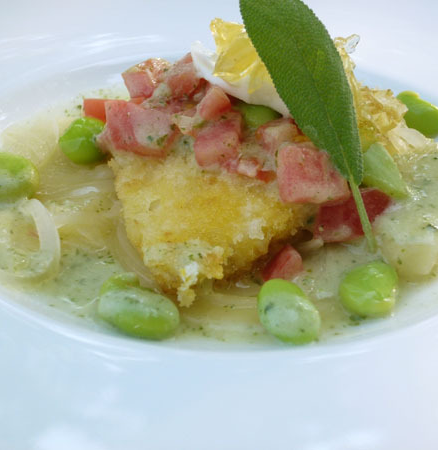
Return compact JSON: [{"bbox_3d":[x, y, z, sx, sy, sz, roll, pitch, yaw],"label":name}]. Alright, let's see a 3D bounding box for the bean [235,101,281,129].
[{"bbox_3d":[0.008,-0.024,0.182,0.014,0.008,0.010,13,34,17],"label":"bean"}]

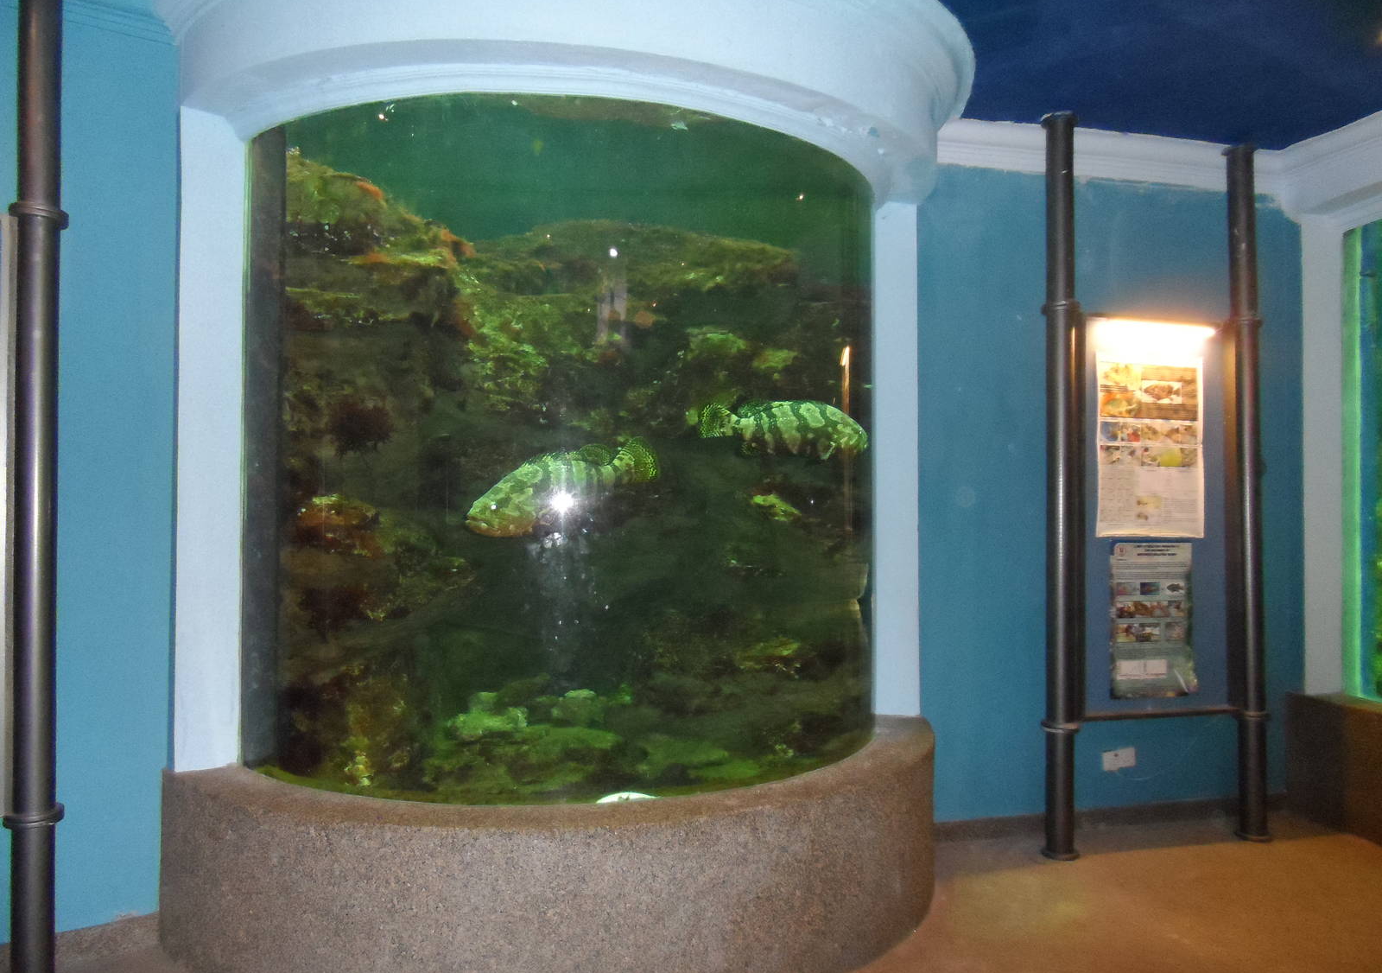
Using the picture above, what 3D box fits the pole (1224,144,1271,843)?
[{"bbox_3d":[2.515,0.024,4.329,0.148,3.096,0.148,0,-1,-12],"label":"pole"}]

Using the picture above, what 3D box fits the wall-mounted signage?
[{"bbox_3d":[2.050,0.594,4.250,0.415,0.690,0.020,0,-1,-12],"label":"wall-mounted signage"}]

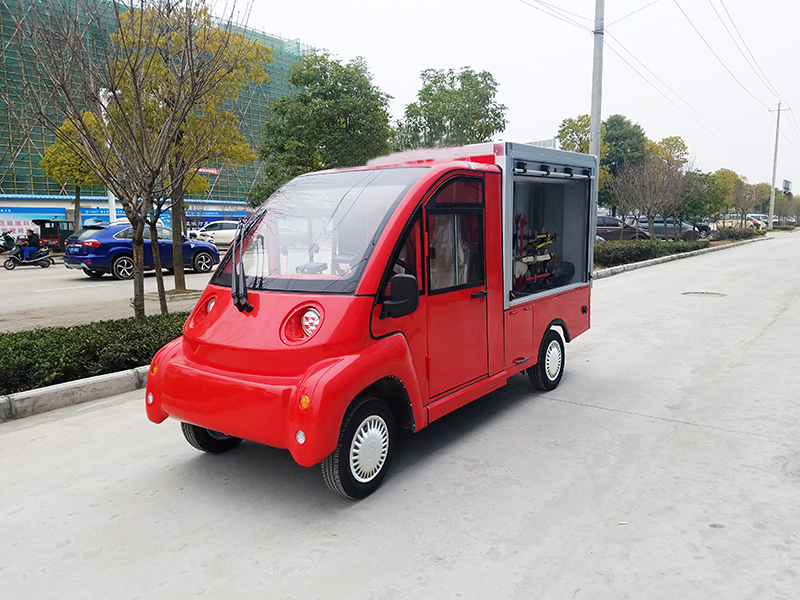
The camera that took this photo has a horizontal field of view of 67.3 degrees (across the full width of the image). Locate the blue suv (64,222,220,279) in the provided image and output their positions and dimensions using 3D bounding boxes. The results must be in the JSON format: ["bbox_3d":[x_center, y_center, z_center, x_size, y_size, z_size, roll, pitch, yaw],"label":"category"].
[{"bbox_3d":[-7.880,-1.590,18.800,1.800,1.660,4.600,6,10,39],"label":"blue suv"}]

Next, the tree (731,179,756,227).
[{"bbox_3d":[25.376,-7.062,44.247,2.100,3.570,2.100,6,10,38],"label":"tree"}]

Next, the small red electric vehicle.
[{"bbox_3d":[0.111,-0.141,4.660,1.480,2.000,3.780,5,10,37],"label":"small red electric vehicle"}]

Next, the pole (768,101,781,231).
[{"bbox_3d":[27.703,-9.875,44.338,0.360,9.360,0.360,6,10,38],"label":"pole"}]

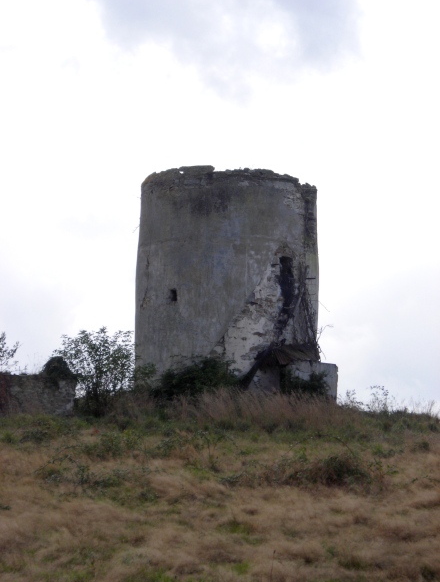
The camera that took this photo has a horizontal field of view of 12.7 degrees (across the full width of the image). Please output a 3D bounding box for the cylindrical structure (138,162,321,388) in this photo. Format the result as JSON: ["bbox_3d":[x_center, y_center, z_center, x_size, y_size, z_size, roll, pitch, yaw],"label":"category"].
[{"bbox_3d":[0.581,-0.229,69.500,7.000,8.300,7.000,0,-7,0],"label":"cylindrical structure"}]

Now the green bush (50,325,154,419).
[{"bbox_3d":[-3.960,2.713,66.500,3.300,3.050,2.800,0,-7,0],"label":"green bush"}]

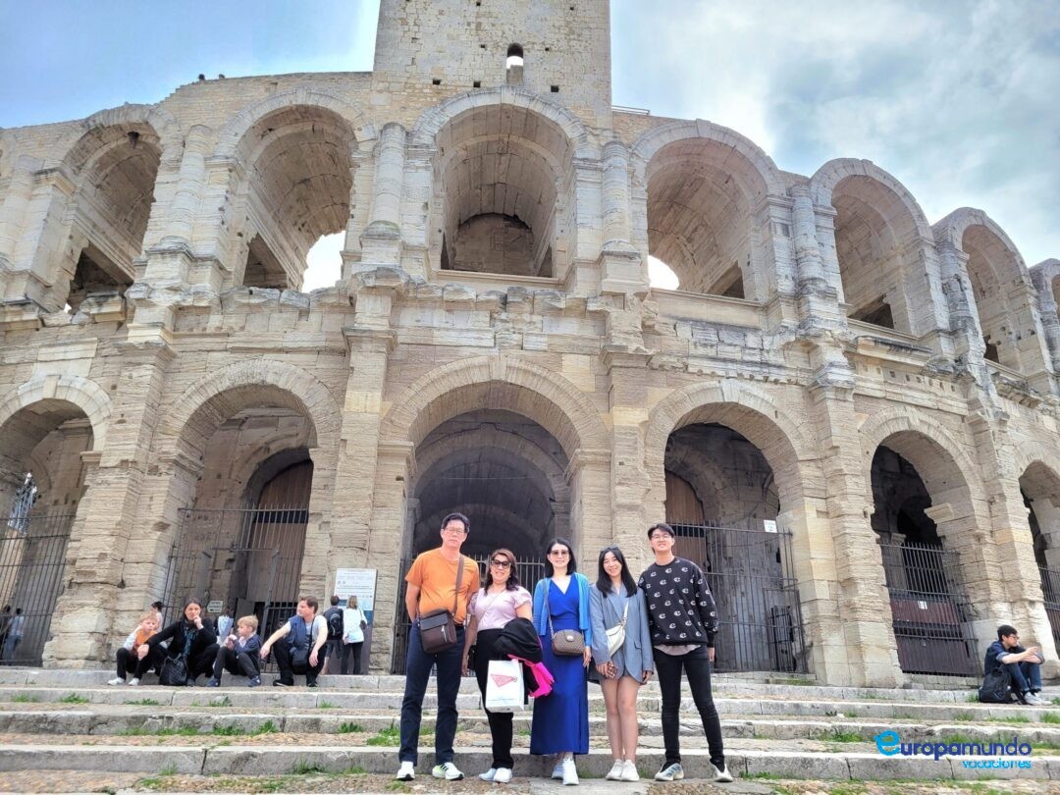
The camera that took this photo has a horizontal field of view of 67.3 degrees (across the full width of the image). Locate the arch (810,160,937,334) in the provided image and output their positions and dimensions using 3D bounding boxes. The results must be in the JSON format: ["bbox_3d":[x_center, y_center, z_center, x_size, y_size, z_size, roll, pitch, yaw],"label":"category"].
[{"bbox_3d":[11.466,-5.092,27.835,5.200,6.800,2.000,10,-24,-21],"label":"arch"}]

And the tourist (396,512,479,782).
[{"bbox_3d":[-0.629,1.647,5.430,0.580,1.755,0.360,4,-23,-6],"label":"tourist"}]

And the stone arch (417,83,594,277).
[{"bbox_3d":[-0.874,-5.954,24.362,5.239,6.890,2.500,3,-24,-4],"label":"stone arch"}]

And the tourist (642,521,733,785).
[{"bbox_3d":[1.070,1.728,5.584,0.600,1.734,0.380,-2,-24,6],"label":"tourist"}]

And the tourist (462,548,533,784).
[{"bbox_3d":[-0.224,1.791,5.449,0.500,1.525,0.360,2,-23,-2],"label":"tourist"}]

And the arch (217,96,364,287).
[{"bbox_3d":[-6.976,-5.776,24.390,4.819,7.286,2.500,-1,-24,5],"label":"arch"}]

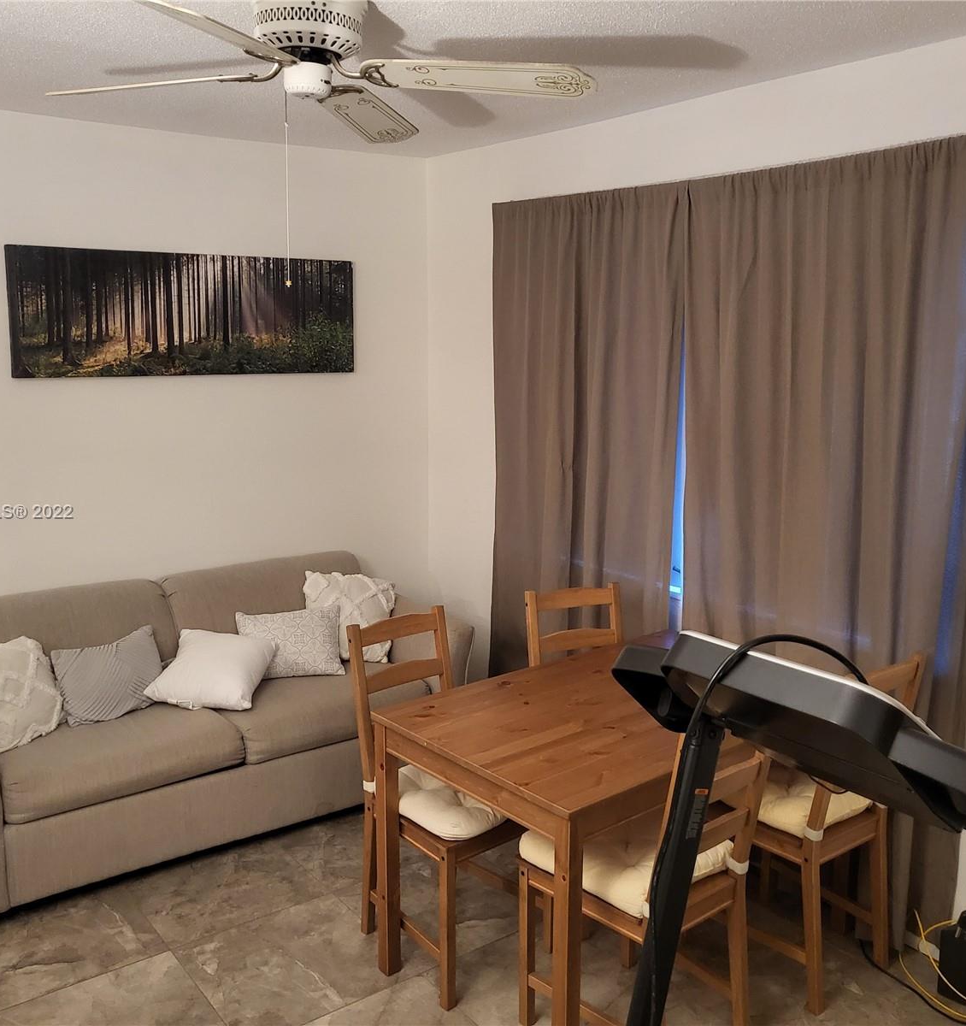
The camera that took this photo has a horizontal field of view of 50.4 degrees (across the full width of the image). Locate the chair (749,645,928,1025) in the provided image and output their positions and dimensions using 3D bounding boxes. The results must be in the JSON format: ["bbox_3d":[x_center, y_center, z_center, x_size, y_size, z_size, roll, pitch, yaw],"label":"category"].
[{"bbox_3d":[0.870,0.794,2.812,0.410,0.905,0.490,-8,13,-38],"label":"chair"}]

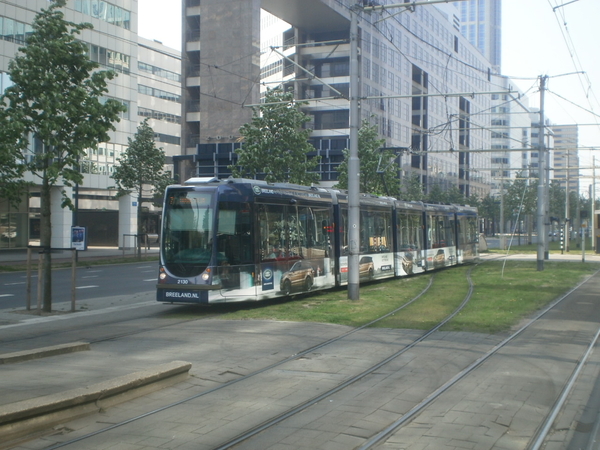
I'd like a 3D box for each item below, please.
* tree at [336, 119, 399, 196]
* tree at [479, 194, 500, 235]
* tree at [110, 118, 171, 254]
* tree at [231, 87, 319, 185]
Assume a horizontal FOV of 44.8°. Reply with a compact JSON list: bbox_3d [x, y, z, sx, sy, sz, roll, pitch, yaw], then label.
[{"bbox_3d":[3.620,-1.710,39.000,3.500,8.000,3.500,0,0,0],"label":"tree"},{"bbox_3d":[40.000,-1.970,154.000,4.800,8.800,4.700,0,0,0],"label":"tree"},{"bbox_3d":[-10.700,-2.450,49.200,4.200,9.400,4.100,0,0,0],"label":"tree"},{"bbox_3d":[-1.020,-1.700,29.800,3.650,7.950,3.600,0,0,0],"label":"tree"}]

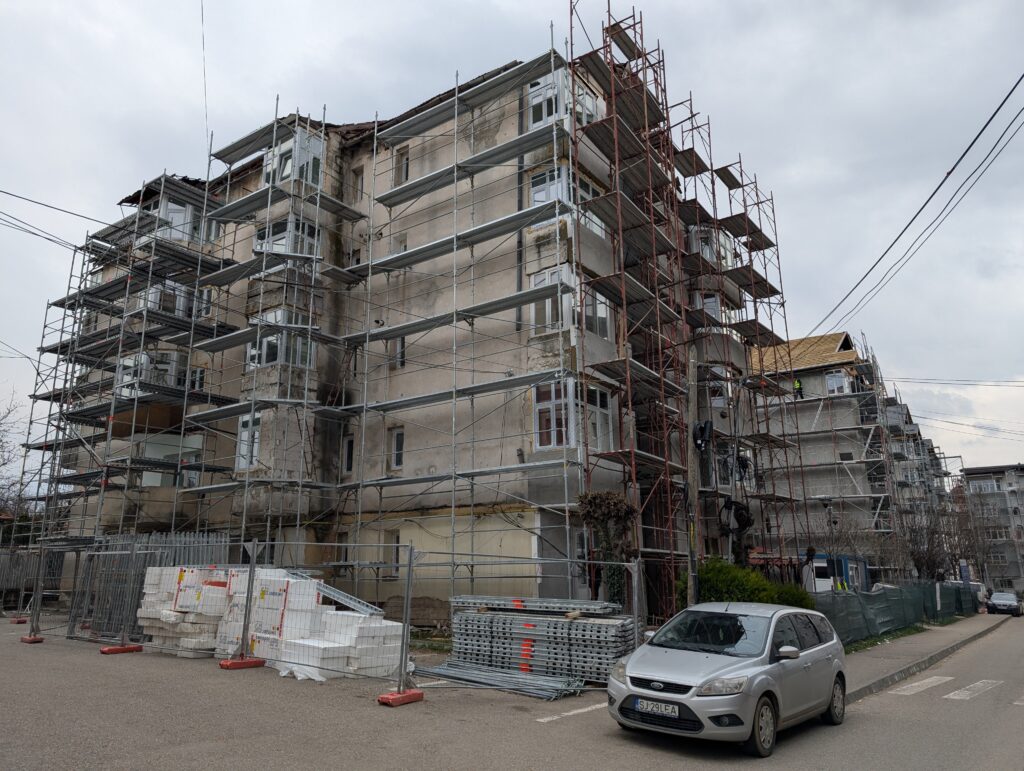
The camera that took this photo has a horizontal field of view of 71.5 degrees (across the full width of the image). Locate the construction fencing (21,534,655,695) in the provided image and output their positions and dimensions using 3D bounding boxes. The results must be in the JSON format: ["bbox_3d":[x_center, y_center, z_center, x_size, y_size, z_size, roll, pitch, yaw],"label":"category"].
[{"bbox_3d":[-4.362,4.138,13.086,13.100,2.150,2.500,-9,-17,30],"label":"construction fencing"}]

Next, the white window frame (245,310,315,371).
[{"bbox_3d":[-6.438,-1.119,19.876,1.600,1.650,1.100,-11,-18,33],"label":"white window frame"}]

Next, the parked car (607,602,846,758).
[{"bbox_3d":[2.990,3.715,9.455,1.840,1.500,4.470,-10,-18,38],"label":"parked car"}]

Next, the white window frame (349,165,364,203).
[{"bbox_3d":[-4.835,-6.182,22.288,0.550,1.180,0.120,-11,-18,33],"label":"white window frame"}]

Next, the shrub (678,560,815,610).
[{"bbox_3d":[4.793,4.604,14.491,1.900,2.050,3.200,-11,-18,33],"label":"shrub"}]

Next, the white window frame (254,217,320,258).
[{"bbox_3d":[-6.521,-3.842,20.645,1.600,1.600,1.100,-11,-18,33],"label":"white window frame"}]

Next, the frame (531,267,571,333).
[{"bbox_3d":[0.915,-1.997,17.001,1.080,1.670,0.130,-11,-18,33],"label":"frame"}]

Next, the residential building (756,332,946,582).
[{"bbox_3d":[26.083,8.741,57.634,12.500,17.000,34.000,-11,-18,33],"label":"residential building"}]

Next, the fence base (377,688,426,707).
[{"bbox_3d":[-1.535,4.390,9.970,0.240,0.130,0.720,-9,-17,30],"label":"fence base"}]

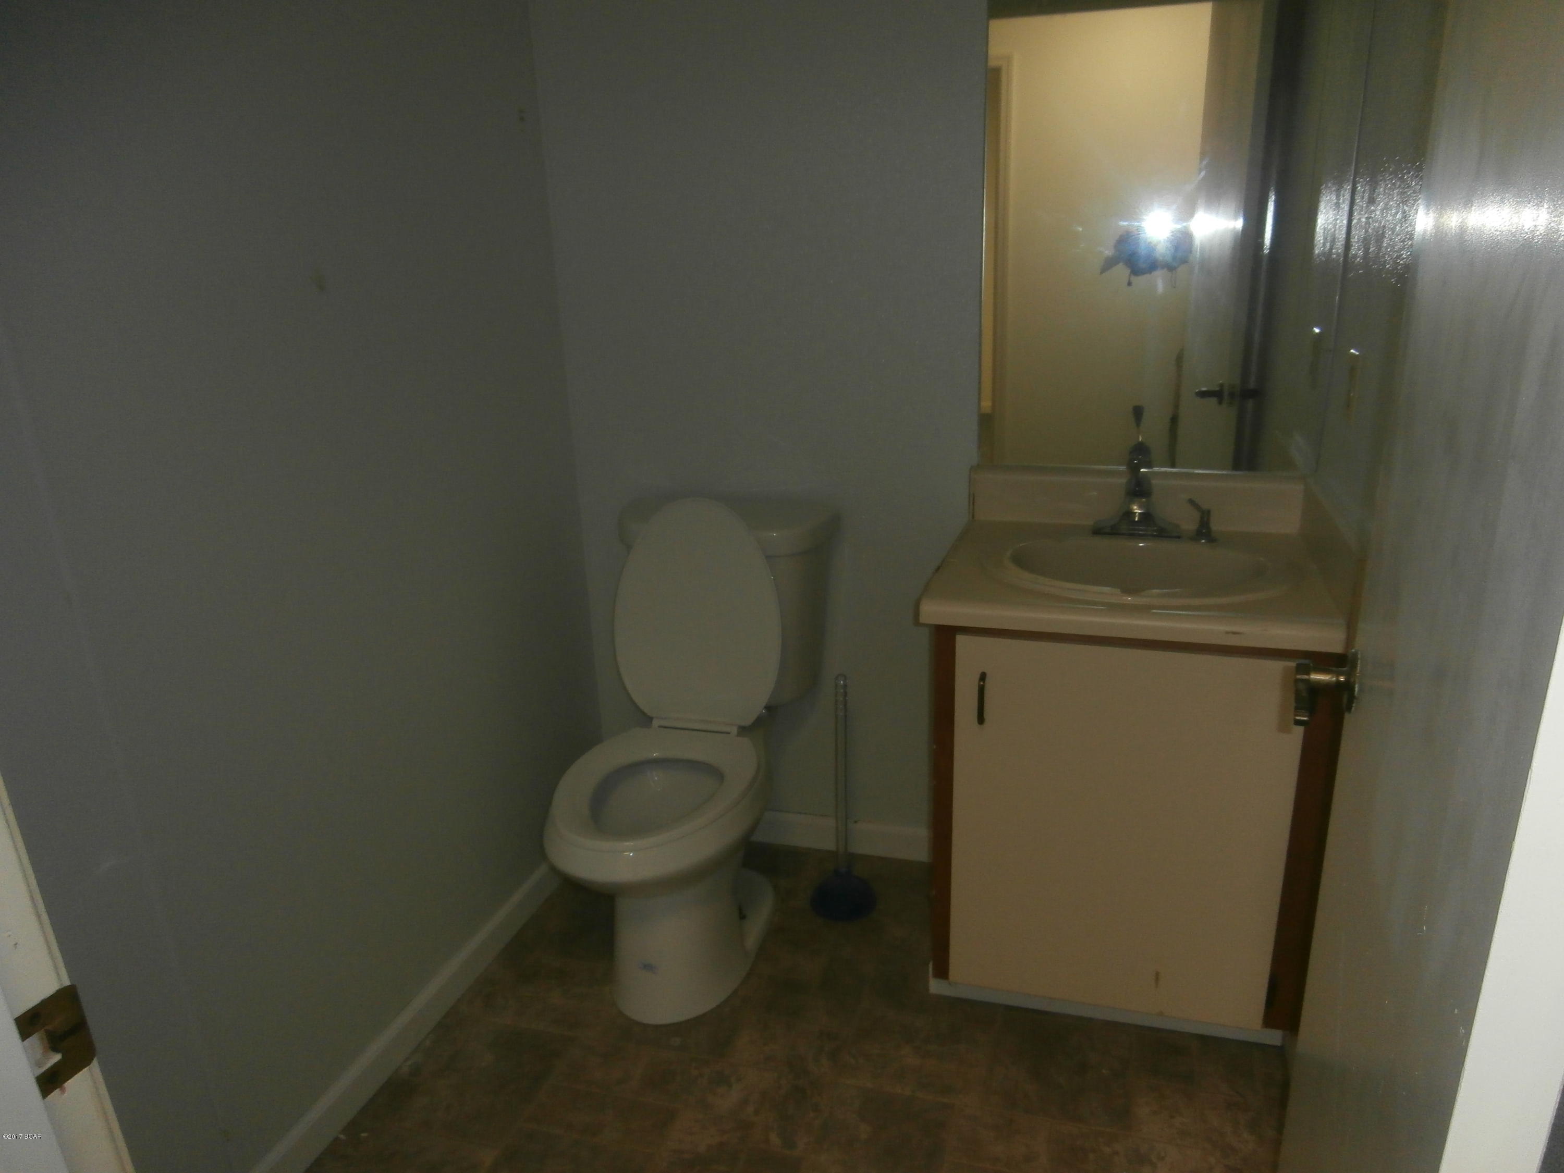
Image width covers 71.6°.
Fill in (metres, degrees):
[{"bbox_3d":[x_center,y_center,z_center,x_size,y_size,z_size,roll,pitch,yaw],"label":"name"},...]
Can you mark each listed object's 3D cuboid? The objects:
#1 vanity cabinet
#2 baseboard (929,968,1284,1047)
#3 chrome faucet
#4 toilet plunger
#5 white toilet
[{"bbox_3d":[0.615,0.344,1.961,0.600,0.710,0.460,3,19,18],"label":"vanity cabinet"},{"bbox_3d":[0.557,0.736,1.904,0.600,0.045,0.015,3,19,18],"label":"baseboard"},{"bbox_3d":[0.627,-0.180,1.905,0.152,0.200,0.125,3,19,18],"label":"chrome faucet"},{"bbox_3d":[0.120,0.413,2.195,0.143,0.520,0.143,-2,18,1],"label":"toilet plunger"},{"bbox_3d":[-0.192,0.301,2.076,0.465,0.830,0.700,3,19,18],"label":"white toilet"}]

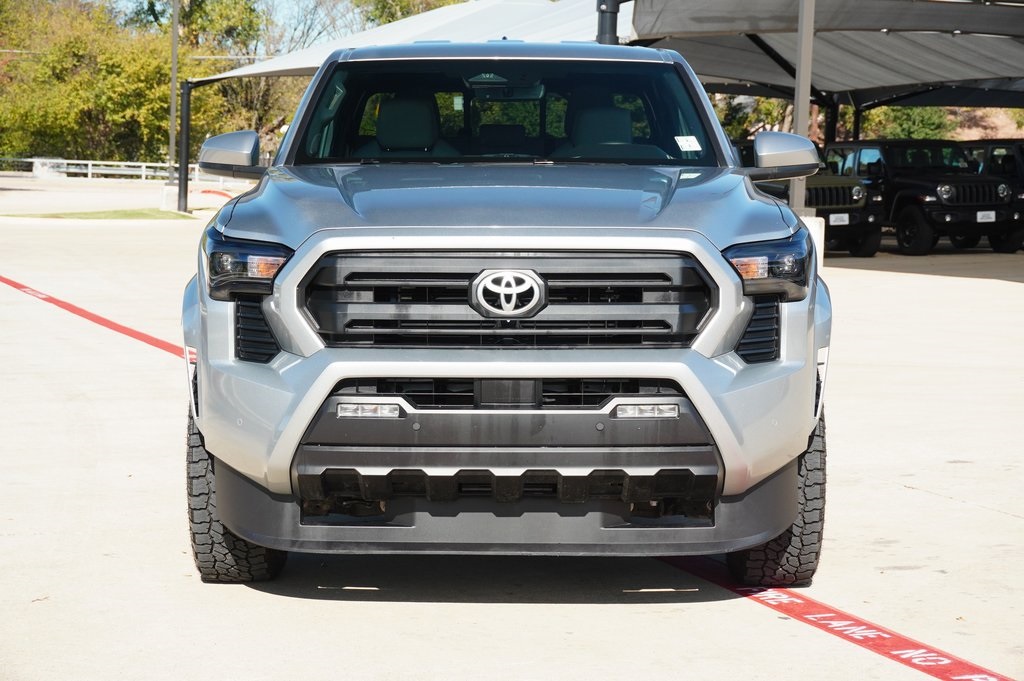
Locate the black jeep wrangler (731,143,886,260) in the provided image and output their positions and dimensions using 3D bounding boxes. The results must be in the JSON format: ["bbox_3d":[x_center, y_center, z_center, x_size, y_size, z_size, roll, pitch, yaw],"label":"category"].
[{"bbox_3d":[4.349,-2.397,34.193,1.880,1.860,4.700,0,5,-18],"label":"black jeep wrangler"}]

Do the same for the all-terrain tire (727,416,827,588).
[{"bbox_3d":[0.792,0.355,6.392,0.268,0.800,0.800,0,4,0],"label":"all-terrain tire"}]

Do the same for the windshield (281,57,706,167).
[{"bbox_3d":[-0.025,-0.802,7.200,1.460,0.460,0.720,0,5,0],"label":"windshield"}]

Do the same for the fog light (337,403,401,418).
[{"bbox_3d":[-0.396,0.193,5.650,0.176,0.044,0.060,0,5,0],"label":"fog light"}]

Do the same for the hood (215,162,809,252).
[{"bbox_3d":[-0.011,-0.416,6.156,1.600,0.265,1.300,0,4,0],"label":"hood"}]

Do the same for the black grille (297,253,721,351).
[{"bbox_3d":[-0.009,-0.110,5.556,1.126,0.268,0.145,0,4,0],"label":"black grille"}]

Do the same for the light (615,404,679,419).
[{"bbox_3d":[0.371,0.196,5.650,0.176,0.044,0.060,0,5,0],"label":"light"}]

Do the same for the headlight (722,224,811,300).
[{"bbox_3d":[0.718,-0.205,5.721,0.285,0.210,0.310,0,4,0],"label":"headlight"}]

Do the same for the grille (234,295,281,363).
[{"bbox_3d":[-0.701,-0.029,5.641,0.137,0.181,0.100,0,4,0],"label":"grille"}]

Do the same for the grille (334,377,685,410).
[{"bbox_3d":[-0.007,0.147,5.670,0.970,0.095,0.100,0,5,0],"label":"grille"}]

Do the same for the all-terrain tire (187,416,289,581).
[{"bbox_3d":[-0.826,0.346,6.381,0.268,0.800,0.800,0,4,0],"label":"all-terrain tire"}]

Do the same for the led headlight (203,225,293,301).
[{"bbox_3d":[-0.737,-0.213,5.711,0.285,0.210,0.310,0,4,0],"label":"led headlight"}]

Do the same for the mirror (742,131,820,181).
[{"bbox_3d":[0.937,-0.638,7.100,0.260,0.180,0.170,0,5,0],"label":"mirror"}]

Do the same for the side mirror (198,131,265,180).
[{"bbox_3d":[-0.966,-0.642,7.100,0.250,0.180,0.170,0,5,0],"label":"side mirror"}]

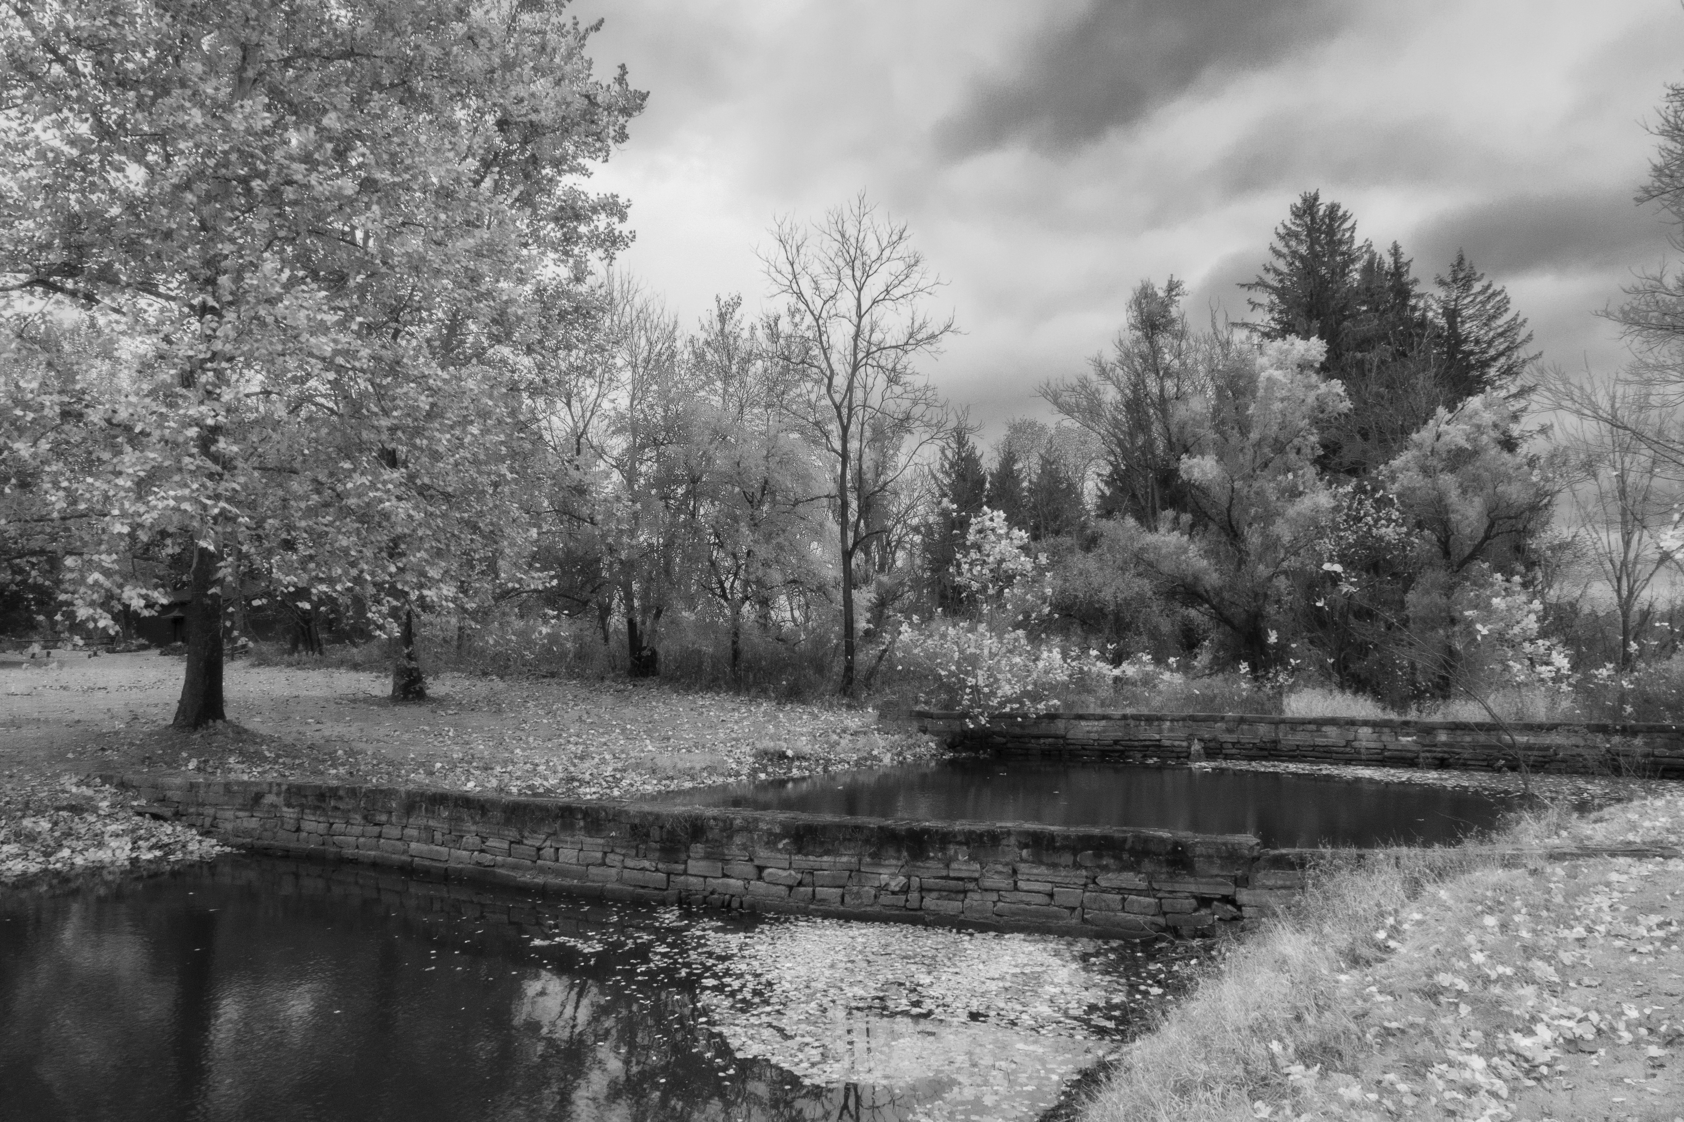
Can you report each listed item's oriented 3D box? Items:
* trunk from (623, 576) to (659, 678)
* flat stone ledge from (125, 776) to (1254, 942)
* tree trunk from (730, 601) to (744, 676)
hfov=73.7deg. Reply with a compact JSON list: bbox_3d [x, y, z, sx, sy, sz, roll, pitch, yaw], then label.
[{"bbox_3d":[-6.086,2.005,33.941,1.050,3.138,0.900,1,-3,-10],"label":"trunk"},{"bbox_3d":[-2.646,3.041,12.076,13.514,0.950,0.800,-1,-4,18],"label":"flat stone ledge"},{"bbox_3d":[-3.086,2.333,32.919,0.360,2.349,0.360,0,-3,-5],"label":"tree trunk"}]

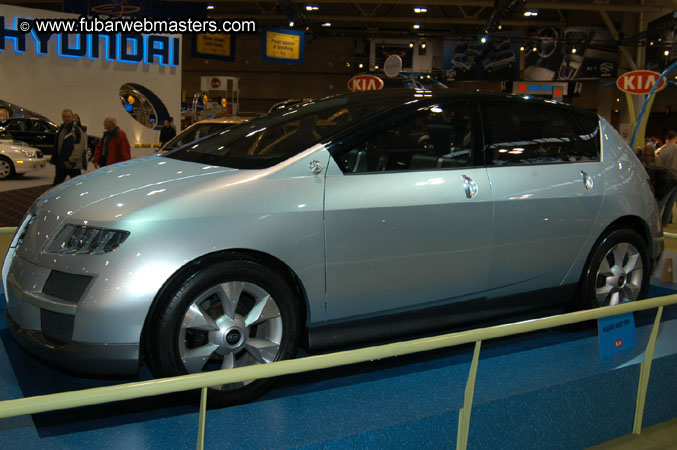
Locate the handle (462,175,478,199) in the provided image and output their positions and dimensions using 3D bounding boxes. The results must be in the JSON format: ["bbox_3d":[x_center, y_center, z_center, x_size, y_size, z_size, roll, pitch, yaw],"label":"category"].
[{"bbox_3d":[0.723,-0.211,3.704,0.100,0.125,0.050,-3,9,-32],"label":"handle"}]

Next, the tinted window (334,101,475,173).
[{"bbox_3d":[0.345,-0.461,3.547,0.980,0.400,0.080,-3,-12,-32],"label":"tinted window"}]

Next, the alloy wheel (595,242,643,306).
[{"bbox_3d":[1.867,0.366,4.585,0.500,0.500,0.170,-3,9,-32],"label":"alloy wheel"}]

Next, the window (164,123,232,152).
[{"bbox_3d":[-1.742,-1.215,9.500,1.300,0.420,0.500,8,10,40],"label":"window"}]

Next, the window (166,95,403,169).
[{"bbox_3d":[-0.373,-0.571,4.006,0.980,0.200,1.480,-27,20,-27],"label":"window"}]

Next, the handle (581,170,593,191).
[{"bbox_3d":[1.551,-0.278,4.231,0.100,0.120,0.050,-3,9,-32],"label":"handle"}]

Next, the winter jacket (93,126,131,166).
[{"bbox_3d":[-4.128,-1.382,12.300,0.420,0.820,0.580,-4,9,-38],"label":"winter jacket"}]

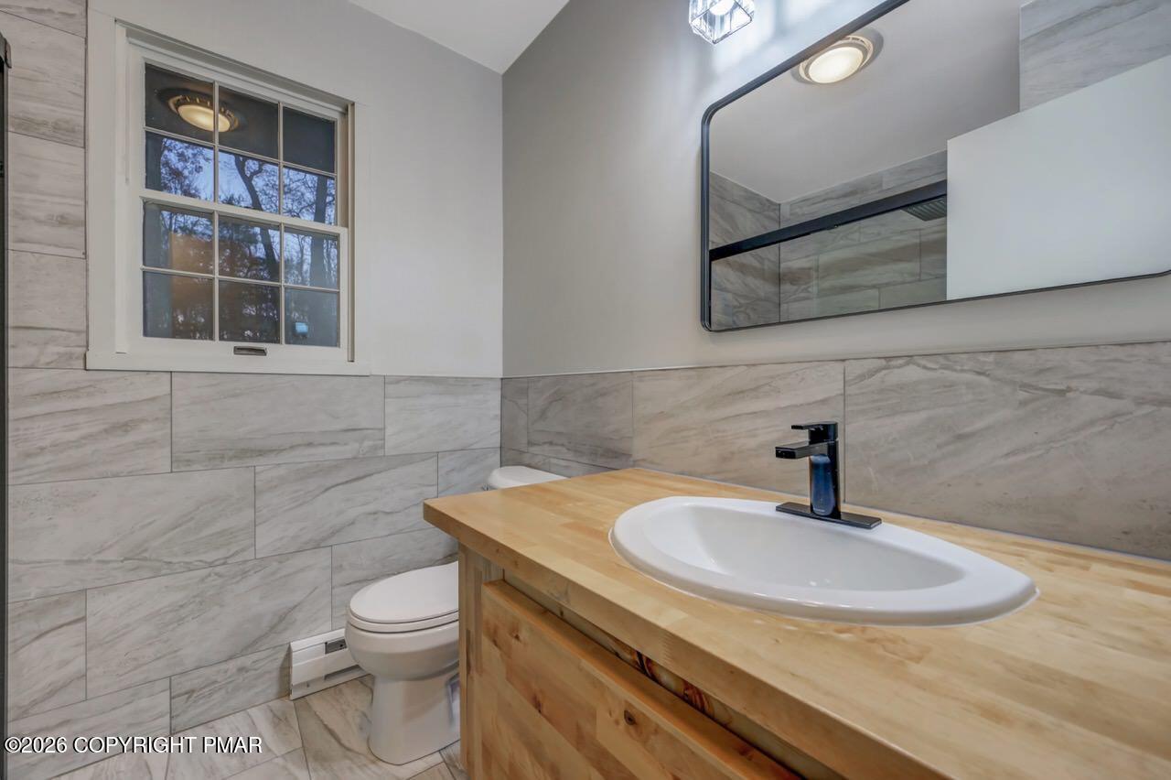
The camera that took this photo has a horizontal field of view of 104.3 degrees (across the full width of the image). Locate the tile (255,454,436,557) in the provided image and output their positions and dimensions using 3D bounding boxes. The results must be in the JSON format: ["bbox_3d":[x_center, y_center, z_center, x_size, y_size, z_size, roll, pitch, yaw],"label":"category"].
[{"bbox_3d":[-0.850,0.405,1.686,0.606,0.305,0.012,1,-1,-38],"label":"tile"}]

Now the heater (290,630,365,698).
[{"bbox_3d":[-0.690,0.949,1.758,0.760,0.175,0.062,1,-1,-38],"label":"heater"}]

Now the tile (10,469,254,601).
[{"bbox_3d":[-1.320,0.401,1.322,0.585,0.305,0.012,1,-1,-38],"label":"tile"}]

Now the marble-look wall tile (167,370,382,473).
[{"bbox_3d":[-1.012,0.099,1.563,0.606,0.304,0.012,1,-1,-38],"label":"marble-look wall tile"}]

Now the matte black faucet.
[{"bbox_3d":[0.367,0.135,0.741,0.160,0.159,0.152,1,-1,-38],"label":"matte black faucet"}]

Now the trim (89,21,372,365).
[{"bbox_3d":[-1.111,-0.557,1.501,0.727,1.004,0.050,1,-1,-38],"label":"trim"}]

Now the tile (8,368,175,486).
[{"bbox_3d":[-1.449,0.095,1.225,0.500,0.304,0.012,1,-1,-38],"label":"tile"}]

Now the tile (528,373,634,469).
[{"bbox_3d":[-0.044,0.101,1.629,0.012,0.304,0.612,1,-1,-38],"label":"tile"}]

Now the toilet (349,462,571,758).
[{"bbox_3d":[-0.405,0.671,1.492,0.690,0.729,0.470,1,-1,-38],"label":"toilet"}]

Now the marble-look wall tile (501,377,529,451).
[{"bbox_3d":[-0.302,0.103,1.961,0.012,0.304,0.229,1,-1,-38],"label":"marble-look wall tile"}]

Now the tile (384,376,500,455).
[{"bbox_3d":[-0.576,0.102,1.901,0.496,0.304,0.012,1,-1,-38],"label":"tile"}]

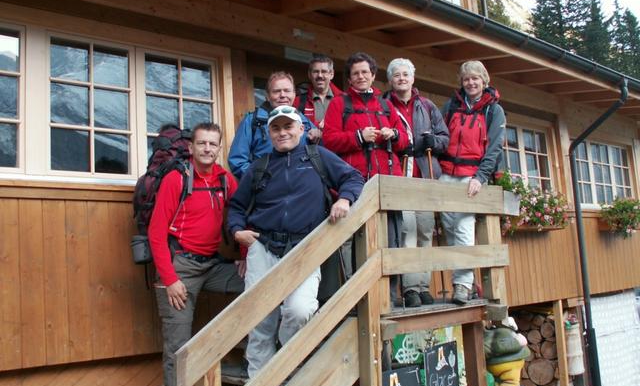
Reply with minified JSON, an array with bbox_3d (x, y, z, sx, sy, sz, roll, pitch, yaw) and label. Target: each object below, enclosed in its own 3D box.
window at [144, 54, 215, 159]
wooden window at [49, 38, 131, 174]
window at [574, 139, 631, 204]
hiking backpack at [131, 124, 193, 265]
[{"bbox_3d":[-0.902,-0.498,4.183,0.480,0.765,0.090,3,-10,-41],"label":"window"},{"bbox_3d":[-1.338,-0.501,3.773,0.470,0.765,0.090,3,-10,-41],"label":"wooden window"},{"bbox_3d":[3.587,-0.221,8.172,1.500,0.770,0.100,3,-10,-41],"label":"window"},{"bbox_3d":[-0.851,0.009,3.760,0.380,0.780,0.340,2,-9,-36],"label":"hiking backpack"}]

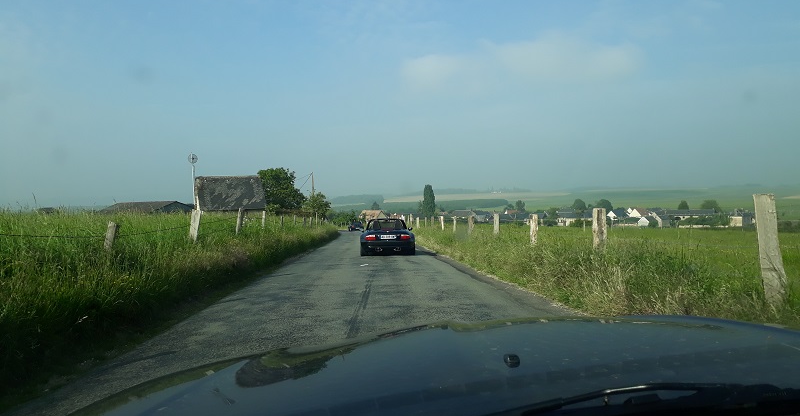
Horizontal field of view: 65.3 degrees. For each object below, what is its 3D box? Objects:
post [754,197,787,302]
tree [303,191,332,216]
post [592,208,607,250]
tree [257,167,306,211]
[{"bbox_3d":[3.913,0.488,6.600,0.235,1.250,0.200,-5,-1,-3],"label":"post"},{"bbox_3d":[-10.119,0.062,77.000,3.700,4.100,3.600,0,-1,-3],"label":"tree"},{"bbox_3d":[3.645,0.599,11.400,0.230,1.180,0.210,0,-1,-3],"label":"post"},{"bbox_3d":[-16.154,-1.346,84.000,7.000,8.000,7.000,0,-1,-3],"label":"tree"}]

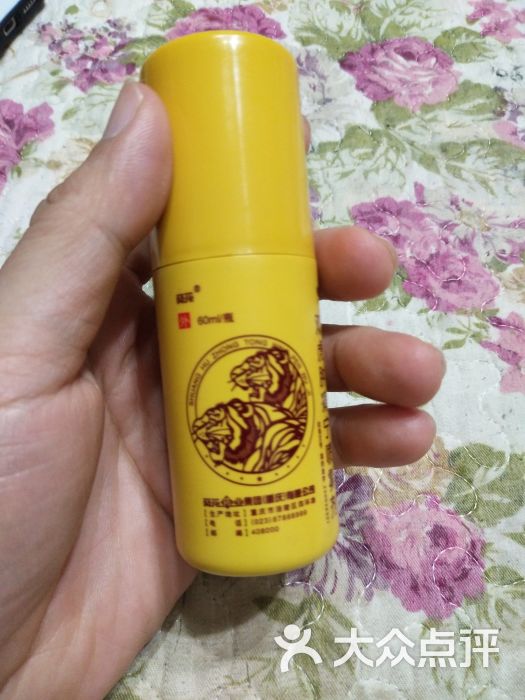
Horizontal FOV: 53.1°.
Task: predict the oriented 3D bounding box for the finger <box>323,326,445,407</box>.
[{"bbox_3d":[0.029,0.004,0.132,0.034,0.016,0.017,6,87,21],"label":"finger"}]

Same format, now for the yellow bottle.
[{"bbox_3d":[-0.005,-0.009,0.122,0.038,0.038,0.110,-5,91,-10],"label":"yellow bottle"}]

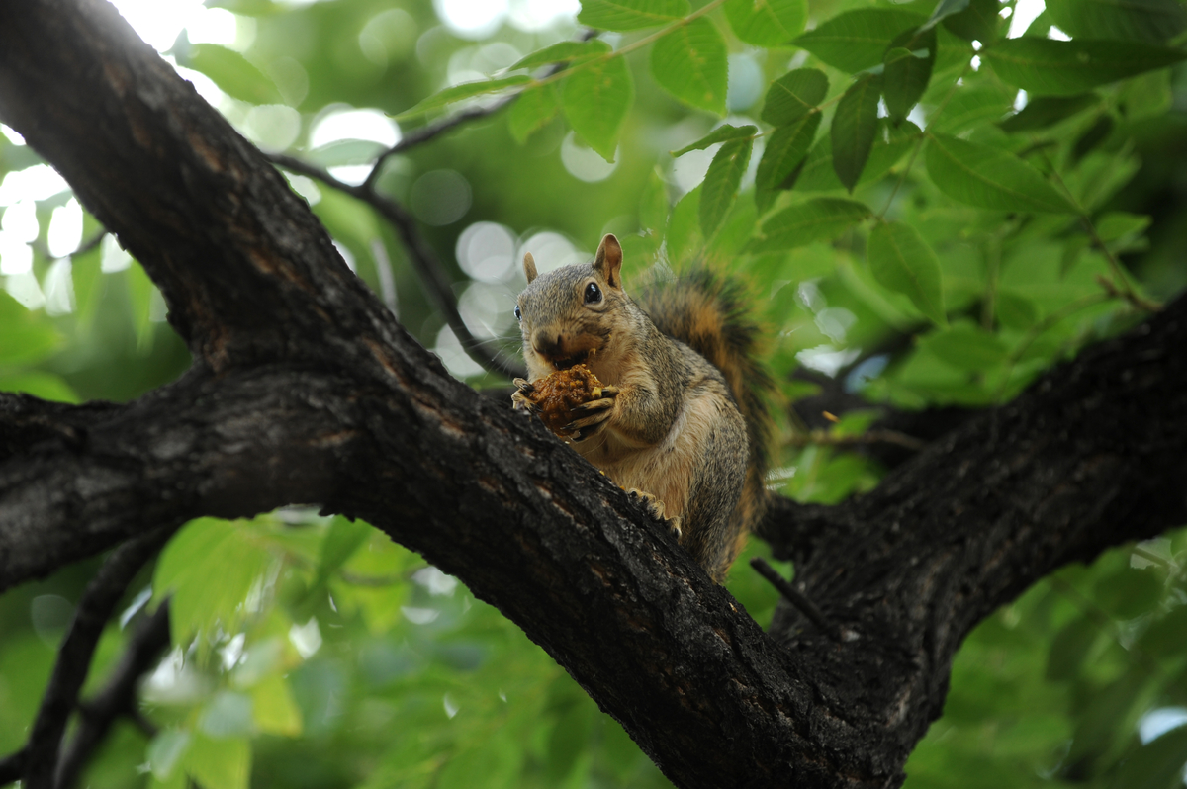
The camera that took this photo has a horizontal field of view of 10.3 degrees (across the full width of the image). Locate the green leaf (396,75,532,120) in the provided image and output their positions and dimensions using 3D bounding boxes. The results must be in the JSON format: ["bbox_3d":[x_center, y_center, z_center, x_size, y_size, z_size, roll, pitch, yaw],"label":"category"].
[{"bbox_3d":[-0.077,-0.174,3.850,0.084,0.013,0.025,-15,0,2],"label":"green leaf"}]

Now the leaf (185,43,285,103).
[{"bbox_3d":[-0.222,-0.197,4.050,0.066,0.028,0.016,30,0,-4],"label":"leaf"}]

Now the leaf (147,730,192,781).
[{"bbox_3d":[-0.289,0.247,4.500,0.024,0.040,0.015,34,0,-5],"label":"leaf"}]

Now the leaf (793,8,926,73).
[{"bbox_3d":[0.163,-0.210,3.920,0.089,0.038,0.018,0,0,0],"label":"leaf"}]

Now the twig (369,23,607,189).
[{"bbox_3d":[-0.072,-0.182,4.200,0.182,0.022,0.035,-34,0,5],"label":"twig"}]

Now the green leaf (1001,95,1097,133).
[{"bbox_3d":[0.285,-0.176,4.120,0.067,0.016,0.020,-17,-64,9],"label":"green leaf"}]

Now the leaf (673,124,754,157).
[{"bbox_3d":[0.069,-0.147,3.800,0.051,0.013,0.022,-16,0,2],"label":"leaf"}]

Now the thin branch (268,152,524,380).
[{"bbox_3d":[-0.119,-0.086,4.150,0.220,0.045,0.045,41,0,0],"label":"thin branch"}]

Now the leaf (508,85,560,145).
[{"bbox_3d":[-0.035,-0.167,3.900,0.027,0.038,0.012,19,0,-3],"label":"leaf"}]

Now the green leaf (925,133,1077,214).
[{"bbox_3d":[0.248,-0.135,4.000,0.105,0.020,0.041,26,-66,-13],"label":"green leaf"}]

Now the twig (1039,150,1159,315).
[{"bbox_3d":[0.318,-0.103,4.150,0.022,0.130,0.030,-37,0,5],"label":"twig"}]

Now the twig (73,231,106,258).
[{"bbox_3d":[-0.337,-0.100,4.400,0.029,0.009,0.008,-36,0,0],"label":"twig"}]

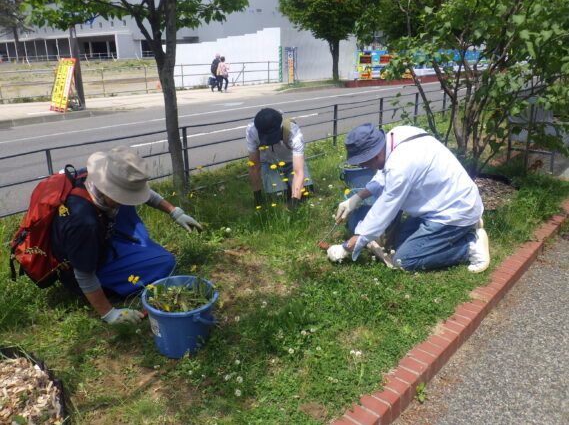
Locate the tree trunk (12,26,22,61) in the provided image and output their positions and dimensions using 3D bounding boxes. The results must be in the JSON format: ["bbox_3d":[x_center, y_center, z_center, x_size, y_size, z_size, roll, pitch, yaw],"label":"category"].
[{"bbox_3d":[-27.263,-17.256,47.000,0.500,3.600,0.500,-1,16,0],"label":"tree trunk"}]

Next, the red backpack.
[{"bbox_3d":[-1.200,0.072,2.360,0.220,0.520,0.290,29,24,12],"label":"red backpack"}]

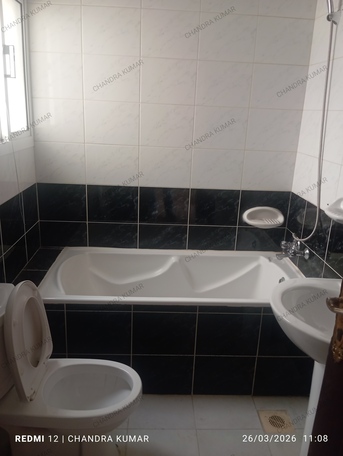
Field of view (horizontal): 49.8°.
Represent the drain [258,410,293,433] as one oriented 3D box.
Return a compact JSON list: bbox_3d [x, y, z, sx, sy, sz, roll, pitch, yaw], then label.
[{"bbox_3d":[0.523,0.973,1.844,0.153,0.012,0.149,2,16,-3],"label":"drain"}]

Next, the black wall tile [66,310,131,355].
[{"bbox_3d":[-0.365,0.534,1.879,0.330,0.250,0.010,2,16,-3],"label":"black wall tile"}]

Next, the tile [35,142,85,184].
[{"bbox_3d":[-0.686,-0.401,2.299,0.301,0.249,0.010,2,16,-3],"label":"tile"}]

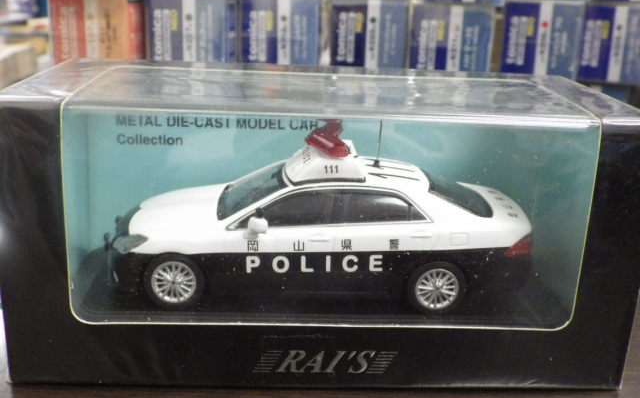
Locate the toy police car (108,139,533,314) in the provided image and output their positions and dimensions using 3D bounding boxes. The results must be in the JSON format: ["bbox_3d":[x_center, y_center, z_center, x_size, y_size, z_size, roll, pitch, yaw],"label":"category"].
[{"bbox_3d":[-0.001,0.000,0.205,0.115,0.046,0.045,1,18,-3],"label":"toy police car"}]

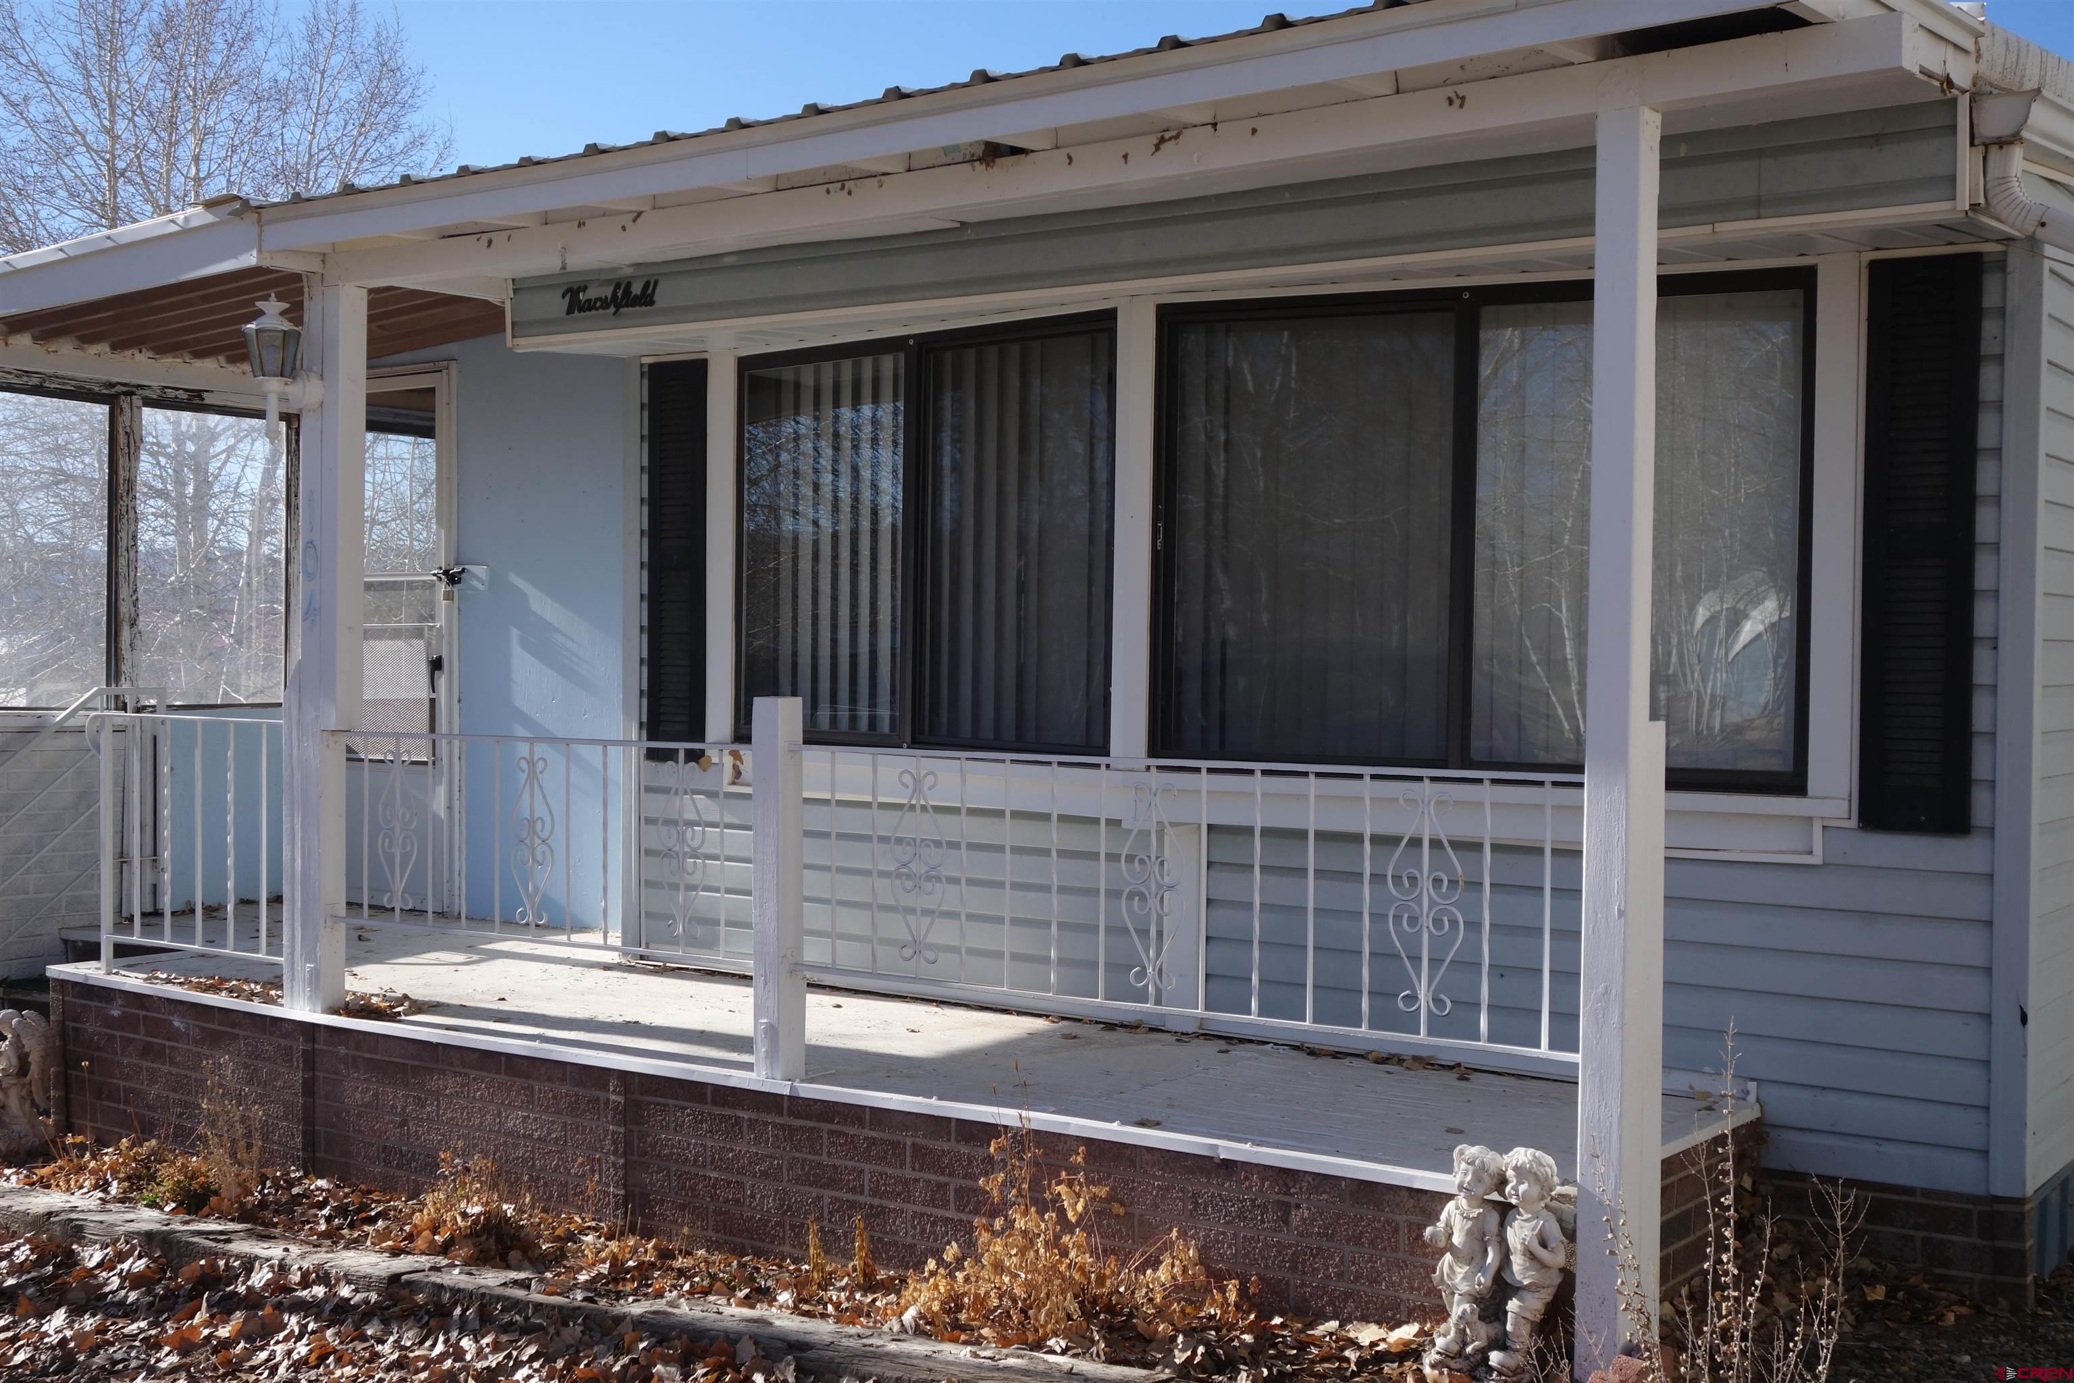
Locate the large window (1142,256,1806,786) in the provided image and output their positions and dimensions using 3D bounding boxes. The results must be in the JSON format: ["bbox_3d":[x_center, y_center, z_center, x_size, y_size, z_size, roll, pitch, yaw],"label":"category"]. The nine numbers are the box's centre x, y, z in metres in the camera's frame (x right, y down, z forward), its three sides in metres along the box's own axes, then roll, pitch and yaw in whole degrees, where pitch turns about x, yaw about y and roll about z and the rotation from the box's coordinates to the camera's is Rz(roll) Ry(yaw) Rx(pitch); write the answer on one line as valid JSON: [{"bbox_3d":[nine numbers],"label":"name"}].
[{"bbox_3d":[1.060,-0.403,5.645,1.720,1.225,0.100,1,1,31],"label":"large window"}]

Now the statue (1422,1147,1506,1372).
[{"bbox_3d":[0.786,1.050,4.150,0.135,0.420,0.145,1,1,33],"label":"statue"}]

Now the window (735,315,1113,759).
[{"bbox_3d":[-0.363,-0.444,6.655,1.560,1.225,0.100,1,1,39],"label":"window"}]

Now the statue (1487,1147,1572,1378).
[{"bbox_3d":[0.894,1.034,4.070,0.145,0.420,0.150,1,1,37],"label":"statue"}]

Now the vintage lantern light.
[{"bbox_3d":[-2.033,-0.868,6.036,0.160,0.395,0.210,1,1,34],"label":"vintage lantern light"}]

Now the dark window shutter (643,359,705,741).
[{"bbox_3d":[-1.171,-0.416,7.280,0.245,1.290,0.035,1,1,36],"label":"dark window shutter"}]

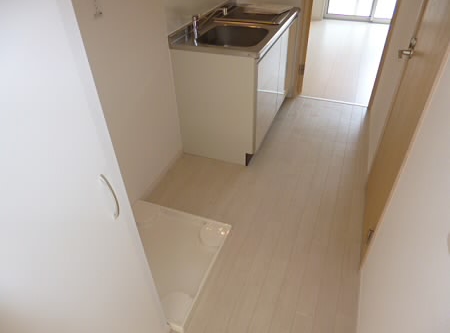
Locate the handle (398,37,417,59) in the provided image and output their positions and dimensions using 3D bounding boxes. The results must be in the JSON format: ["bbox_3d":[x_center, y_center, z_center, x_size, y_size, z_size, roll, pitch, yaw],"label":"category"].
[{"bbox_3d":[0.910,-0.580,1.550,0.058,0.093,0.115,12,41,18],"label":"handle"}]

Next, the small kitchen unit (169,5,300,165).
[{"bbox_3d":[0.151,-0.758,2.580,0.592,0.902,1.216,12,41,18],"label":"small kitchen unit"}]

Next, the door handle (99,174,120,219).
[{"bbox_3d":[-0.270,0.078,0.750,0.028,0.143,0.016,12,41,18],"label":"door handle"}]

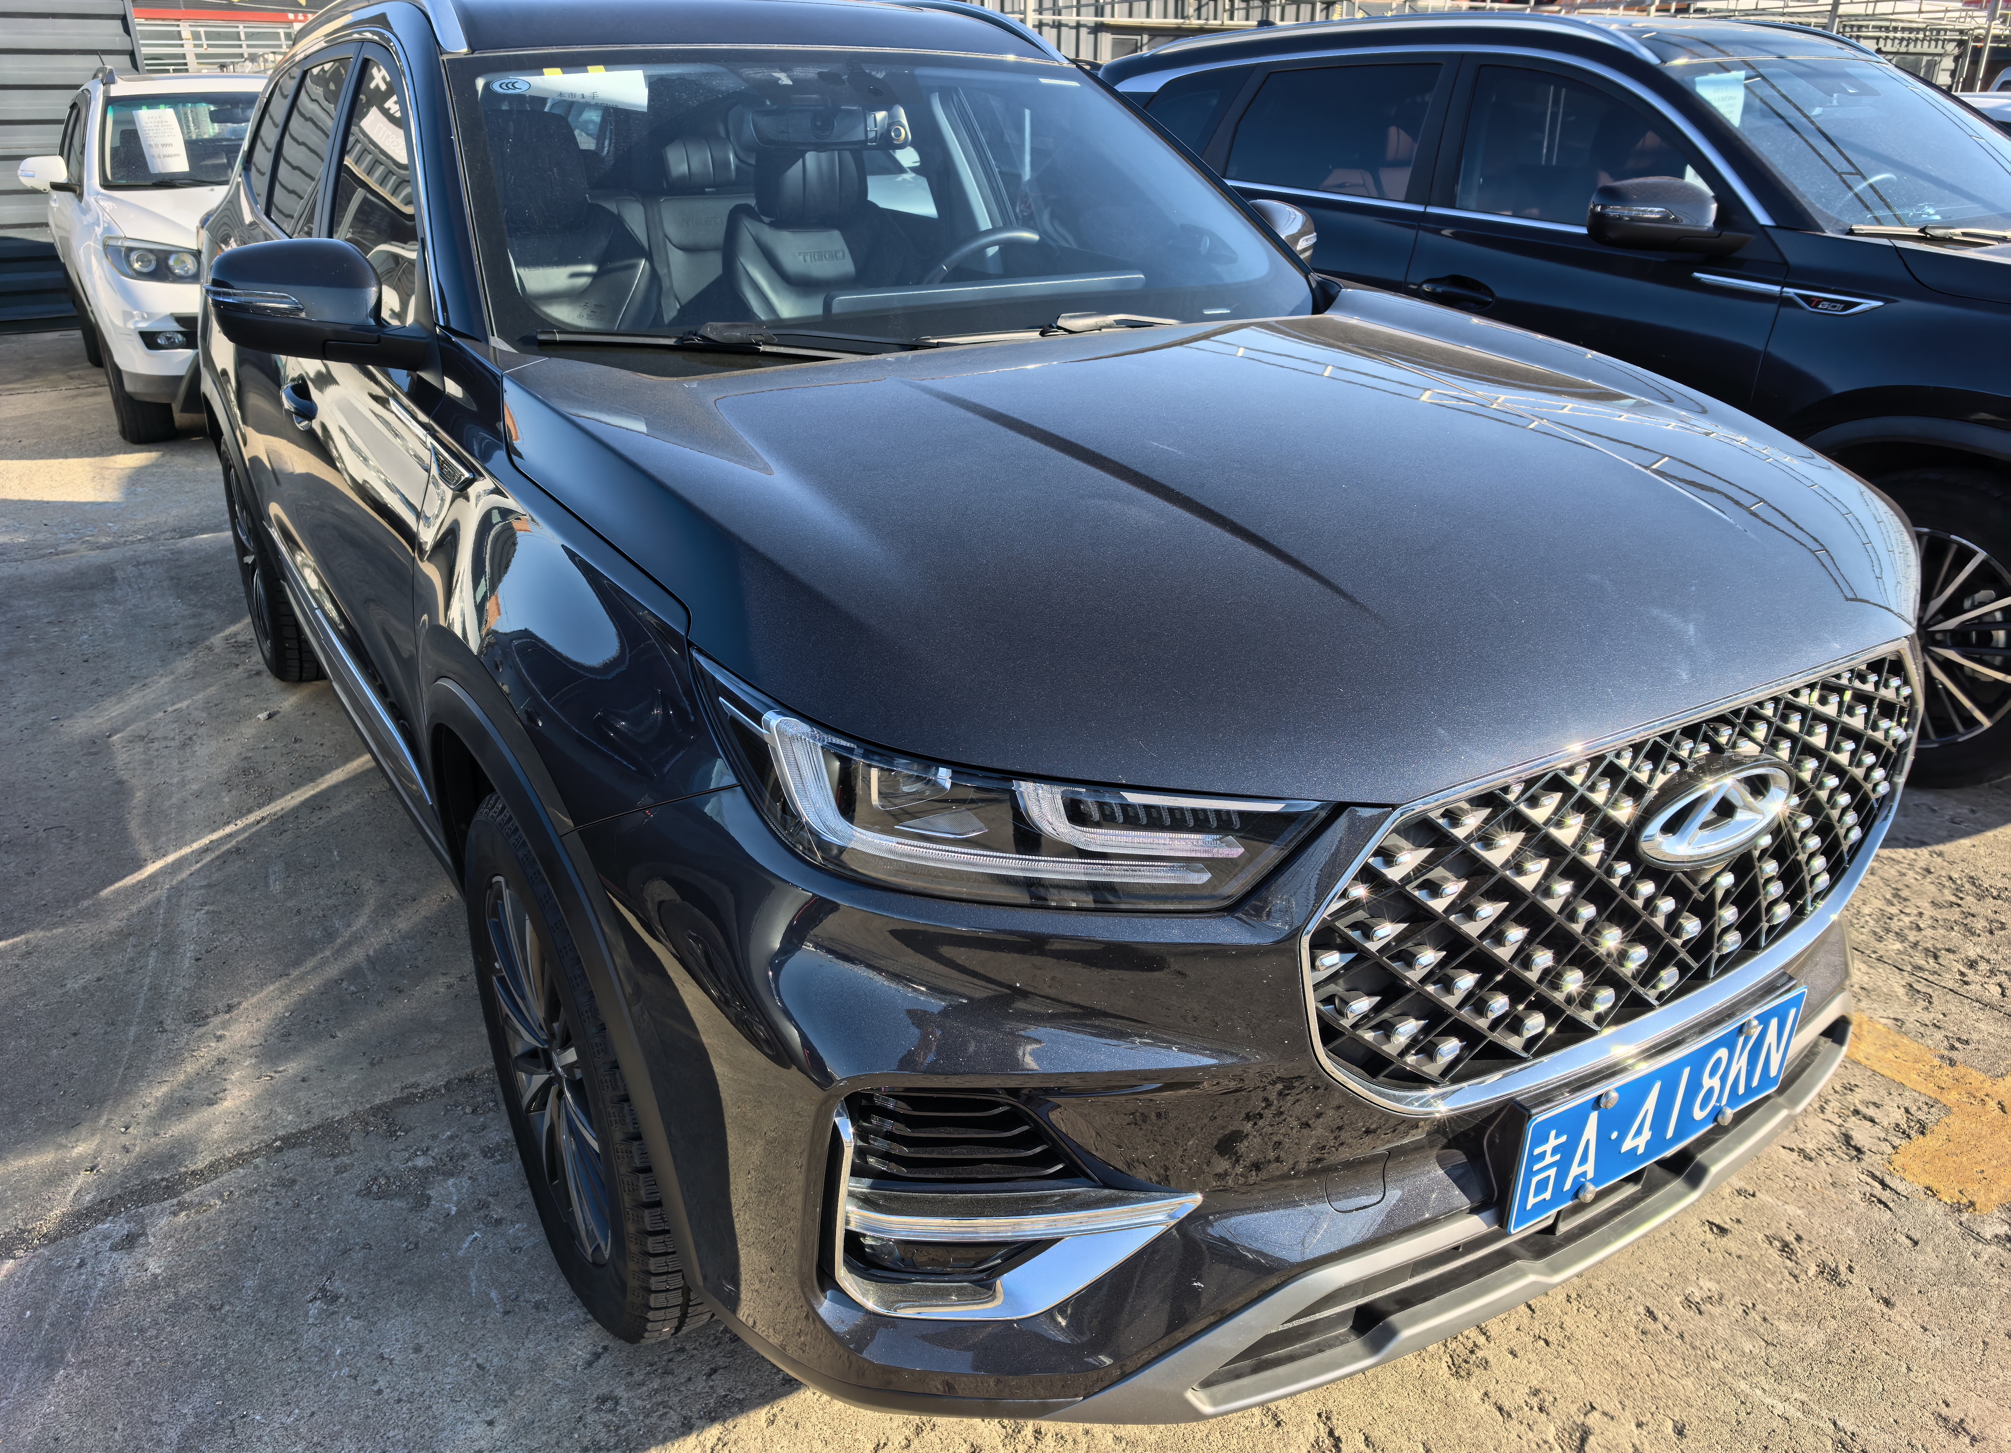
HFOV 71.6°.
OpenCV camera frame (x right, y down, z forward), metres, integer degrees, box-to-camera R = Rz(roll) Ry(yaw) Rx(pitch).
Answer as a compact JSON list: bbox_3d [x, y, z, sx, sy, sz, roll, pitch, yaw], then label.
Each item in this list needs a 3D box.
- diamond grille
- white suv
[{"bbox_3d":[0.661,0.157,1.387,0.964,0.376,0.142,-14,26,-30],"label":"diamond grille"},{"bbox_3d":[-4.396,-2.842,8.210,1.870,1.750,4.600,-14,26,-30],"label":"white suv"}]

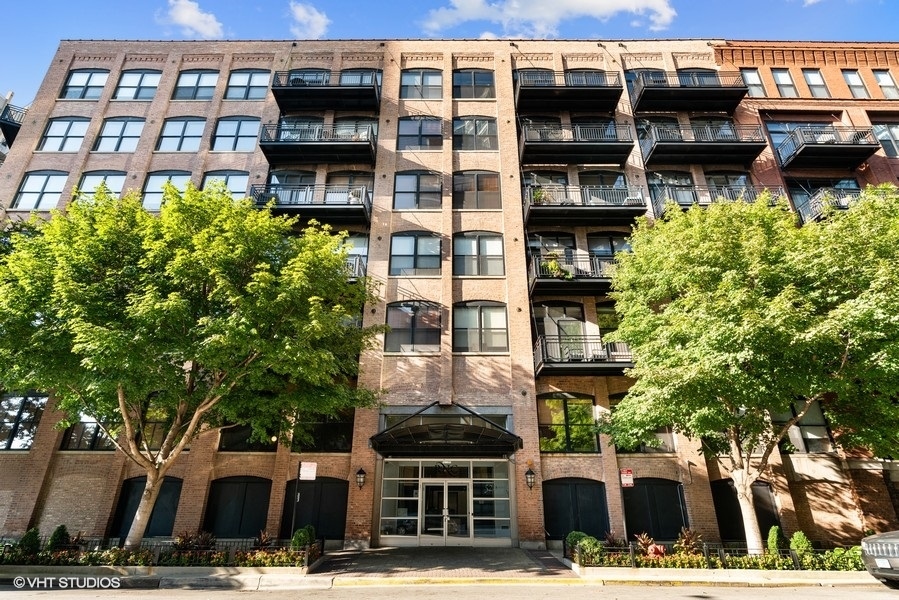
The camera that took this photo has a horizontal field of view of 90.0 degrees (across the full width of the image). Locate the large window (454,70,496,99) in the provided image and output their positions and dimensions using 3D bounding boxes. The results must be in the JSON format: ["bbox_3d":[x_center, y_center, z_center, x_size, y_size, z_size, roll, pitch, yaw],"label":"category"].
[{"bbox_3d":[1.411,-12.076,25.186,2.392,2.279,0.200,0,-23,1],"label":"large window"}]

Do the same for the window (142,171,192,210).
[{"bbox_3d":[-13.809,-5.425,22.147,2.306,2.404,0.180,0,-23,0],"label":"window"}]

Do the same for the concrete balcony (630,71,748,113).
[{"bbox_3d":[11.921,-10.440,22.592,4.946,1.153,1.461,0,-23,0],"label":"concrete balcony"}]

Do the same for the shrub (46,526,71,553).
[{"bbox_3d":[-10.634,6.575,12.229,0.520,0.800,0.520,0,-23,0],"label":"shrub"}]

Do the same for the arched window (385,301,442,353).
[{"bbox_3d":[-1.545,1.159,19.694,2.378,2.380,0.200,0,-23,1],"label":"arched window"}]

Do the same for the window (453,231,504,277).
[{"bbox_3d":[1.372,-2.180,21.061,2.392,2.402,0.200,0,-23,1],"label":"window"}]

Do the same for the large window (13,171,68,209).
[{"bbox_3d":[-20.500,-5.493,22.631,2.326,2.343,0.200,0,-23,1],"label":"large window"}]

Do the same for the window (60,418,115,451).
[{"bbox_3d":[-13.892,4.817,17.852,2.306,2.241,0.180,0,-23,0],"label":"window"}]

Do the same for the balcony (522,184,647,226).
[{"bbox_3d":[5.930,-4.151,19.947,4.952,1.263,1.312,0,-23,1],"label":"balcony"}]

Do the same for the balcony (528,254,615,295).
[{"bbox_3d":[6.190,-1.046,19.564,5.152,1.285,1.480,0,-23,1],"label":"balcony"}]

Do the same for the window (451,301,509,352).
[{"bbox_3d":[1.358,1.160,19.669,2.392,2.380,0.200,0,-23,1],"label":"window"}]

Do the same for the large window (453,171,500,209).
[{"bbox_3d":[1.360,-5.448,22.126,2.356,2.356,0.180,0,-23,0],"label":"large window"}]

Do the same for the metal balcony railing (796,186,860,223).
[{"bbox_3d":[17.771,-4.169,19.954,3.326,1.065,1.461,0,-23,0],"label":"metal balcony railing"}]

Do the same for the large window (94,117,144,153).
[{"bbox_3d":[-17.528,-8.819,23.992,2.307,2.310,0.200,0,-23,1],"label":"large window"}]

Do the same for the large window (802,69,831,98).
[{"bbox_3d":[20.283,-11.990,24.830,0.978,2.199,0.180,0,-23,0],"label":"large window"}]

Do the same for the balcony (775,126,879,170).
[{"bbox_3d":[17.742,-7.164,21.087,3.365,1.192,1.312,0,-23,1],"label":"balcony"}]

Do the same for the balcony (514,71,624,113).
[{"bbox_3d":[5.933,-10.478,22.603,4.919,1.233,1.312,0,-23,1],"label":"balcony"}]

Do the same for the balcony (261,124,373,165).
[{"bbox_3d":[-6.110,-7.397,21.437,5.149,1.248,1.312,0,-23,1],"label":"balcony"}]

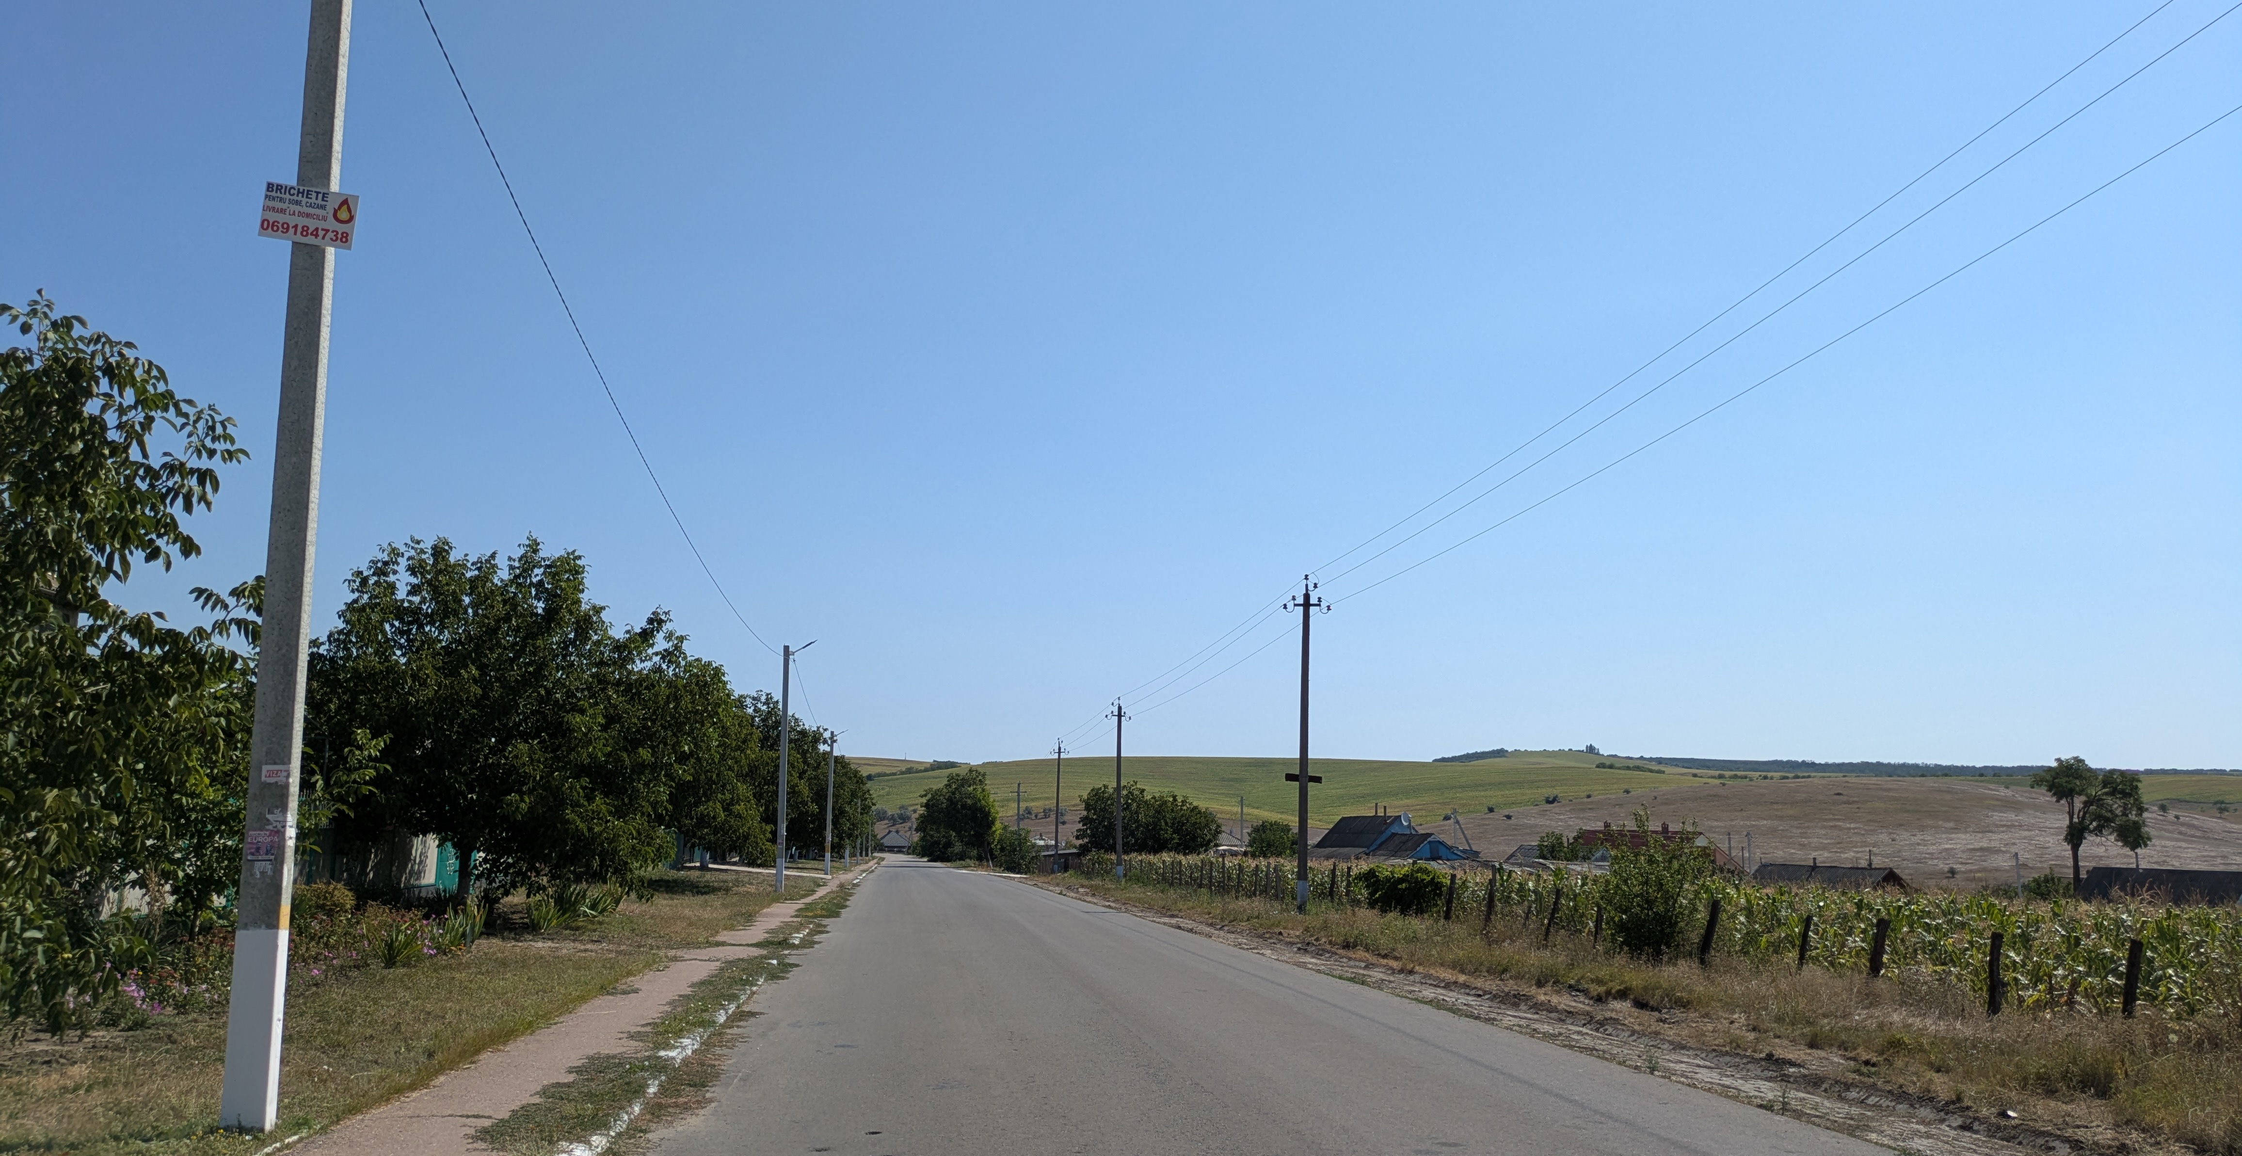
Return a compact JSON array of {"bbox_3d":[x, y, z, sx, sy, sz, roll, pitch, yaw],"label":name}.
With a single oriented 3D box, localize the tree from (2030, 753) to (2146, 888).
[{"bbox_3d":[64.916,17.381,108.618,7.600,10.750,7.000,2,-9,-8],"label":"tree"}]

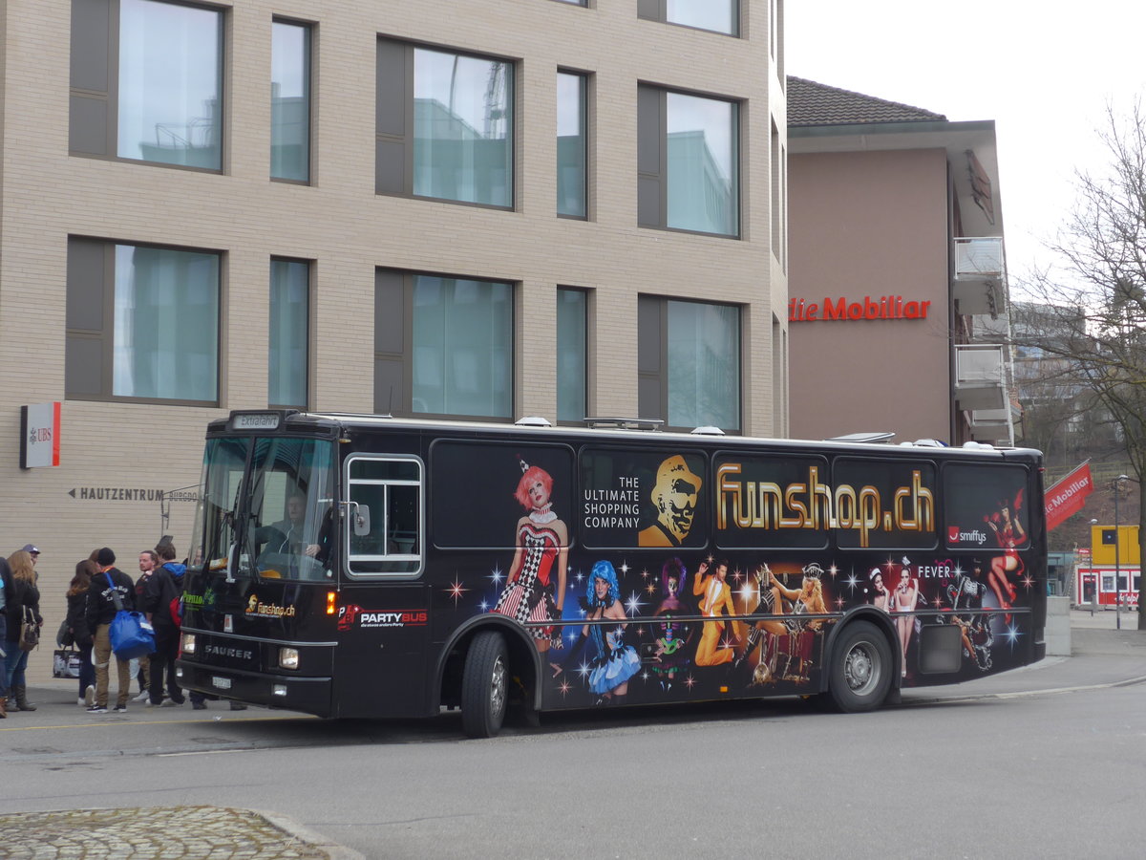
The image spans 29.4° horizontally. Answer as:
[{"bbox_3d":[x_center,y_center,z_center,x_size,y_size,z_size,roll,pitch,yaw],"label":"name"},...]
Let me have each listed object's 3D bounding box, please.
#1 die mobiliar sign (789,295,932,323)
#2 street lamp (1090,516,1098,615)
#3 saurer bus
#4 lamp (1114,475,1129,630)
[{"bbox_3d":[7.236,-3.069,55.500,3.720,0.620,0.150,-1,-5,11],"label":"die mobiliar sign"},{"bbox_3d":[28.621,7.552,120.000,0.500,5.350,0.380,0,-5,6],"label":"street lamp"},{"bbox_3d":[0.926,1.585,24.422,11.350,3.120,2.400,3,-2,-42],"label":"saurer bus"},{"bbox_3d":[19.361,4.291,77.000,0.500,5.452,0.380,0,-5,6],"label":"lamp"}]

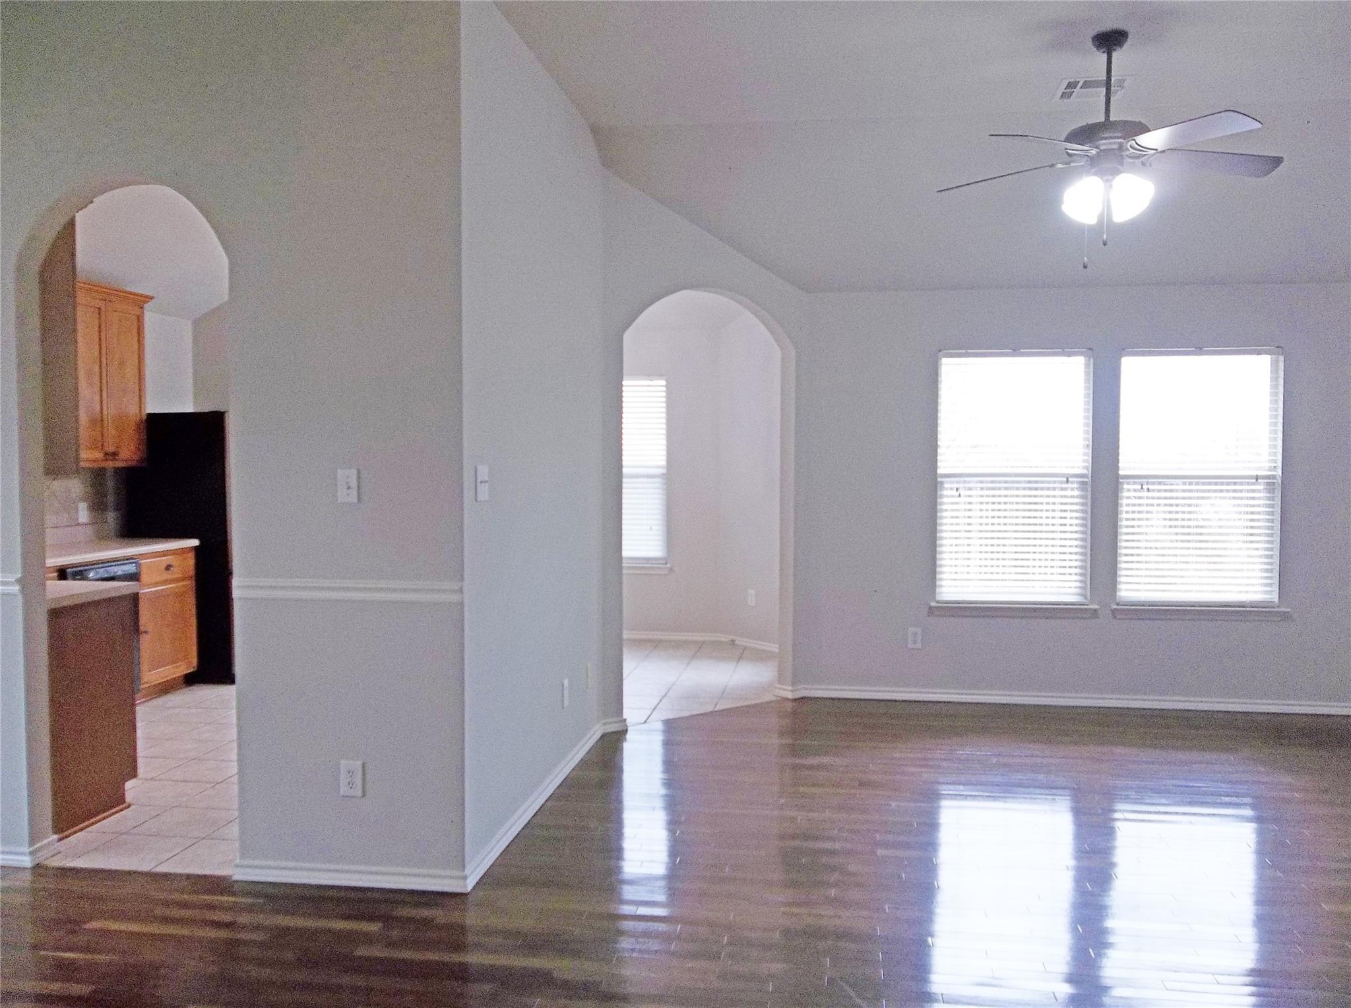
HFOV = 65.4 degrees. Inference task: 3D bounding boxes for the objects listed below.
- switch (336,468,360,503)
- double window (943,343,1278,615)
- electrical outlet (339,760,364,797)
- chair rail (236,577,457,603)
[{"bbox_3d":[-1.078,-0.058,3.451,0.070,0.114,0.015,0,2,8],"label":"switch"},{"bbox_3d":[2.503,-0.163,6.133,1.925,1.500,0.110,0,2,8],"label":"double window"},{"bbox_3d":[-1.079,0.912,3.485,0.073,0.115,0.012,0,2,8],"label":"electrical outlet"},{"bbox_3d":[-1.089,0.288,3.461,0.800,0.066,0.022,0,2,8],"label":"chair rail"}]

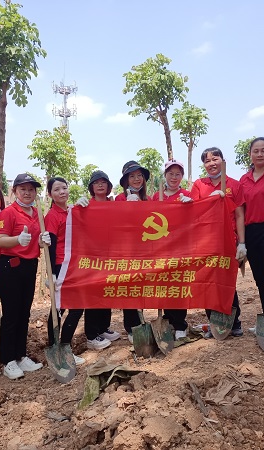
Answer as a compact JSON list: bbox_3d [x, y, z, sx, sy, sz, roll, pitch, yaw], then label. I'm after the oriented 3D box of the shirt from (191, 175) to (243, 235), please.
[{"bbox_3d":[0.701,-0.147,3.530,0.450,0.540,0.260,-1,0,12],"label":"shirt"}]

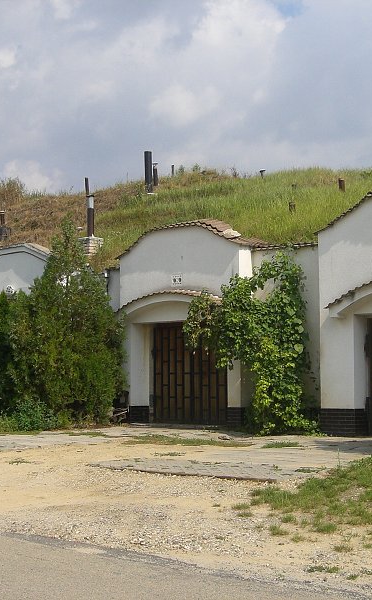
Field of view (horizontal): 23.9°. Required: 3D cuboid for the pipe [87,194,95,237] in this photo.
[{"bbox_3d":[-2.410,-2.138,22.334,0.165,1.085,0.165,-1,-6,0],"label":"pipe"}]

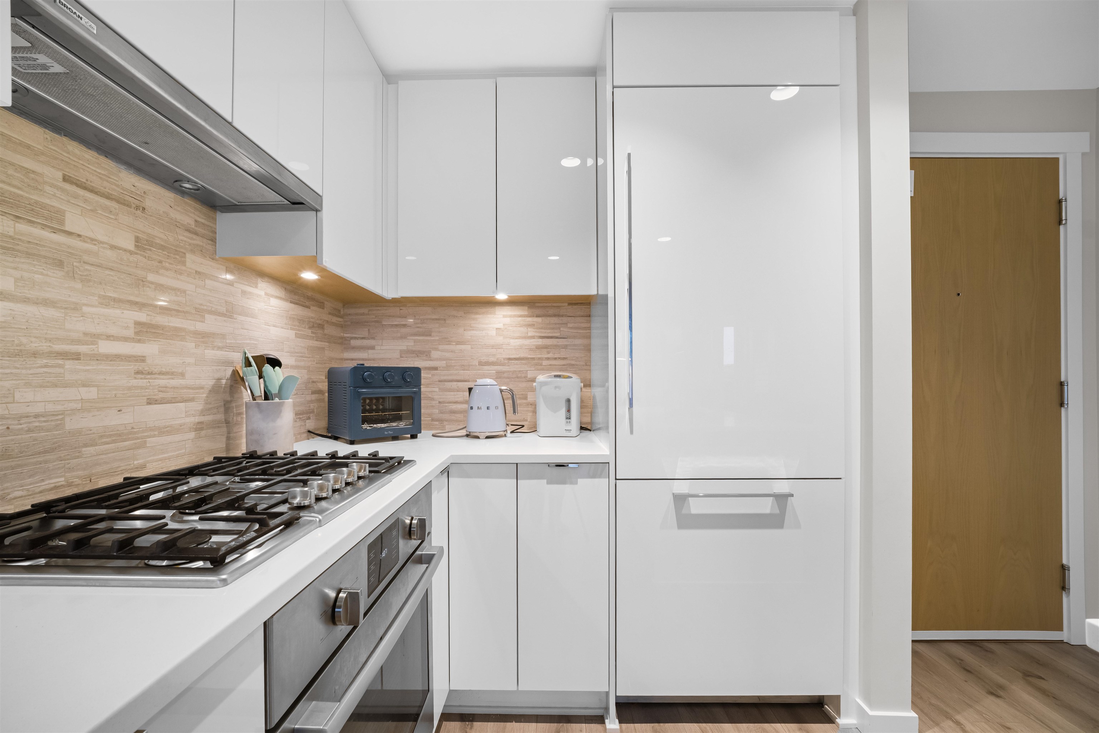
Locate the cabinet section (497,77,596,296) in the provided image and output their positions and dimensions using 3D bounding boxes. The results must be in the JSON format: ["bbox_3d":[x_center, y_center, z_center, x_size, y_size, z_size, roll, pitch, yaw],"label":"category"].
[{"bbox_3d":[-0.012,-0.737,1.784,0.408,0.897,0.310,0,-1,0],"label":"cabinet section"}]

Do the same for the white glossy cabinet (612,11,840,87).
[{"bbox_3d":[0.600,-1.077,1.625,0.770,0.255,0.560,0,0,0],"label":"white glossy cabinet"}]

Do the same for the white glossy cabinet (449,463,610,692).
[{"bbox_3d":[-0.070,0.722,1.635,0.550,0.780,0.560,0,0,0],"label":"white glossy cabinet"}]

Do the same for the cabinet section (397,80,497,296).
[{"bbox_3d":[-0.422,-0.732,1.787,0.408,0.893,0.310,0,-1,0],"label":"cabinet section"}]

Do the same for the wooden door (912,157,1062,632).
[{"bbox_3d":[1.800,0.124,1.755,0.900,2.070,0.050,0,0,0],"label":"wooden door"}]

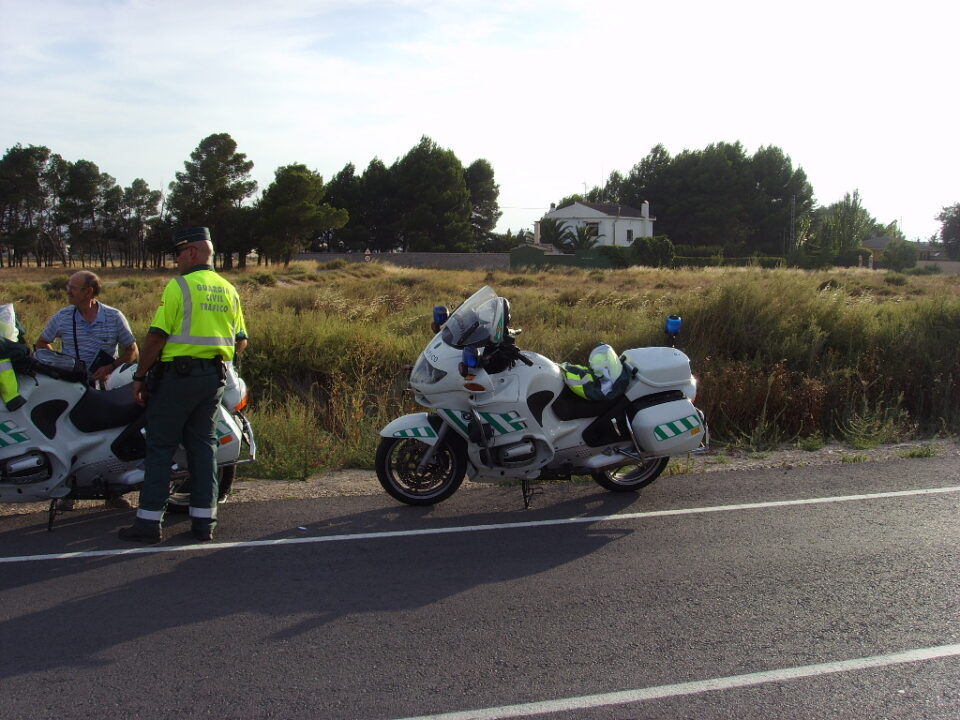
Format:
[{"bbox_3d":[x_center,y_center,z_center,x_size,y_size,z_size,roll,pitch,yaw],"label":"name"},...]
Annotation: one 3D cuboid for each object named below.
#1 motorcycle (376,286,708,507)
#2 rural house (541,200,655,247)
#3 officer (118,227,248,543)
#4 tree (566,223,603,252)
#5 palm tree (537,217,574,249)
[{"bbox_3d":[0.387,0.226,7.262,2.220,1.450,0.920,-2,6,-17],"label":"motorcycle"},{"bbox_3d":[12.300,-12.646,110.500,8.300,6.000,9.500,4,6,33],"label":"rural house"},{"bbox_3d":[-1.739,0.140,6.259,0.600,1.810,0.450,-5,7,-41],"label":"officer"},{"bbox_3d":[9.758,-10.888,100.421,3.500,3.600,3.500,0,5,0],"label":"tree"},{"bbox_3d":[7.260,-11.420,103.384,3.600,4.100,3.600,0,5,0],"label":"palm tree"}]

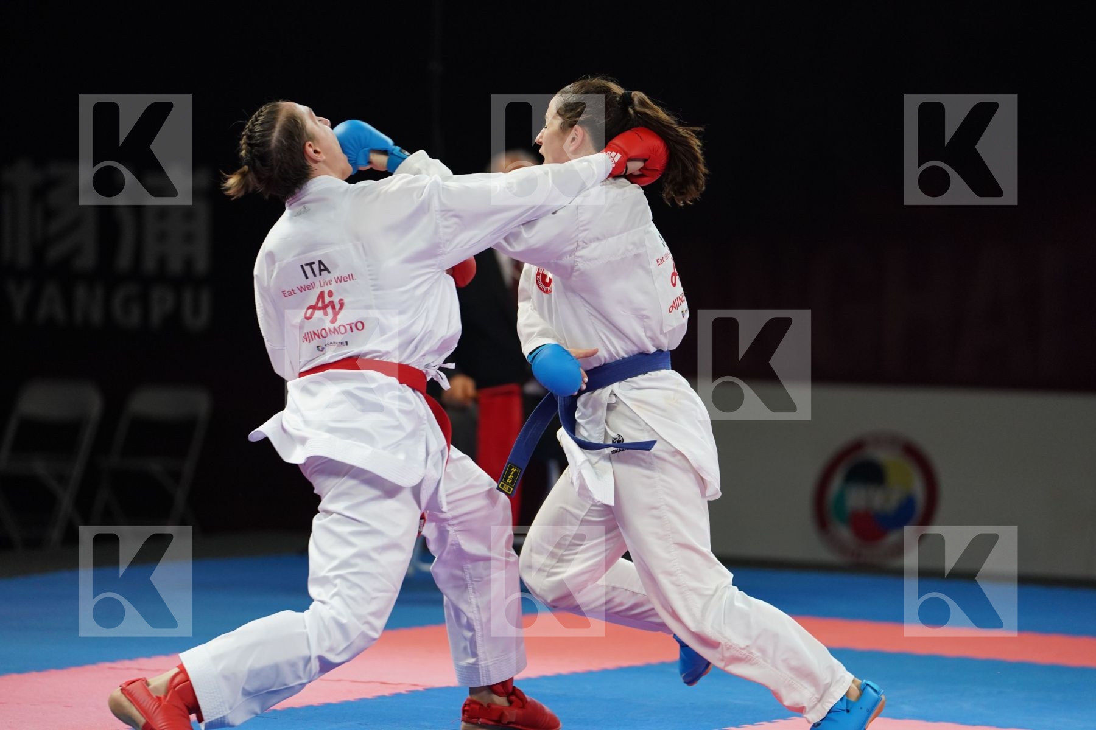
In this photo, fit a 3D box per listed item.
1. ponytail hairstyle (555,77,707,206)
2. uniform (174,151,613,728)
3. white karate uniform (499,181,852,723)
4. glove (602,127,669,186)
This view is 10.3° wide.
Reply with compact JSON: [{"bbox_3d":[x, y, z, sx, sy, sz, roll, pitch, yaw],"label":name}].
[{"bbox_3d":[0.184,-0.499,13.580,0.335,0.285,0.190,1,1,0],"label":"ponytail hairstyle"},{"bbox_3d":[-0.340,0.165,13.330,0.920,1.250,0.580,0,2,-37],"label":"uniform"},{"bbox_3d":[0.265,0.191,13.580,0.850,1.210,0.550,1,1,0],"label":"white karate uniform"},{"bbox_3d":[0.189,-0.460,13.400,0.150,0.130,0.110,1,1,-6],"label":"glove"}]

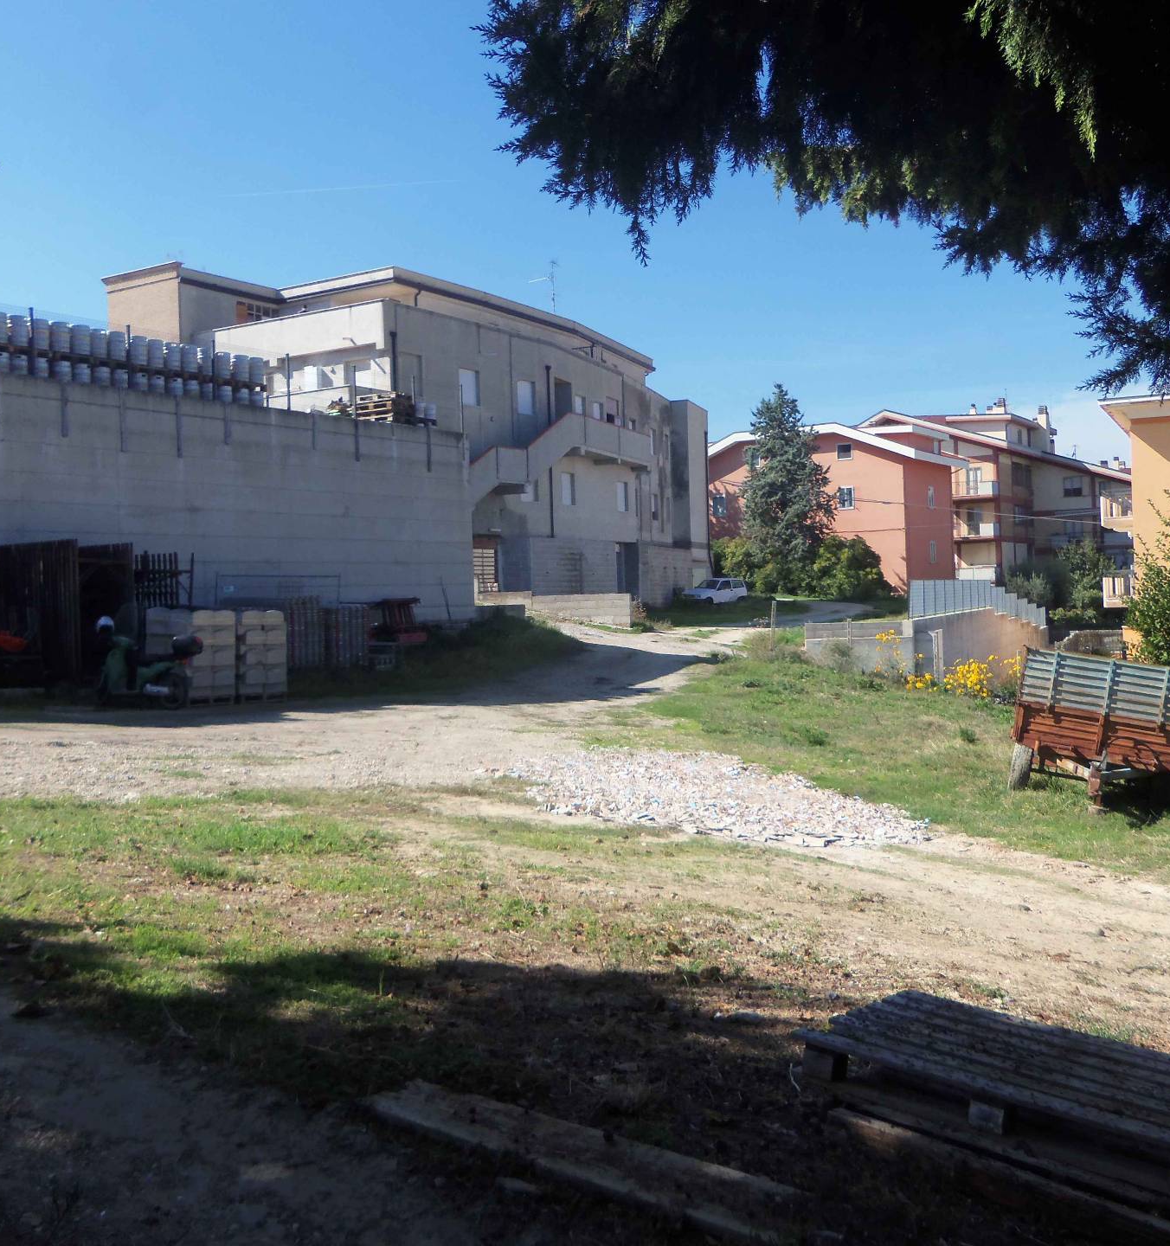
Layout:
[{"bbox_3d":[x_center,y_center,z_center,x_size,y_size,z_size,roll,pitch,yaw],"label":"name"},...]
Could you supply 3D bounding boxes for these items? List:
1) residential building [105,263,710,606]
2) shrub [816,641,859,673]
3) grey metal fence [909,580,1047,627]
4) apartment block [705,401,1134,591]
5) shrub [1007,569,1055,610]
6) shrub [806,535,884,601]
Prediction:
[{"bbox_3d":[-4.742,-6.313,56.572,11.600,12.000,30.400,-1,1,30],"label":"residential building"},{"bbox_3d":[6.276,0.853,33.324,1.080,0.800,1.000,-1,1,33],"label":"shrub"},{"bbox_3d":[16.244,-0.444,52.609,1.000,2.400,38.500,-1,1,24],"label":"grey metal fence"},{"bbox_3d":[25.429,-9.002,94.090,24.000,14.600,29.000,-1,1,33],"label":"apartment block"},{"bbox_3d":[25.248,-1.798,75.992,2.700,2.500,2.500,-1,1,33],"label":"shrub"},{"bbox_3d":[14.430,-2.965,73.965,4.400,3.600,3.900,-1,1,33],"label":"shrub"}]

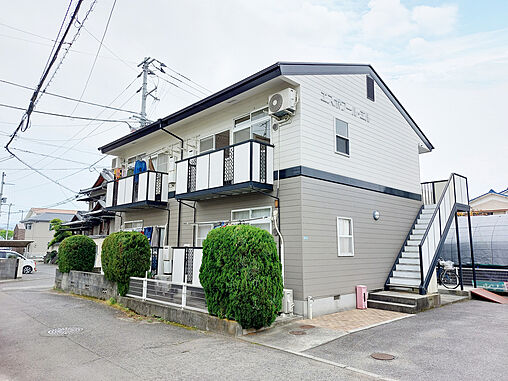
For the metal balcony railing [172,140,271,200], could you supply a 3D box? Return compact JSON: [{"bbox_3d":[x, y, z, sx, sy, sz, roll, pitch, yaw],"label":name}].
[{"bbox_3d":[-0.982,-0.446,10.323,0.880,1.230,3.520,8,-11,-43],"label":"metal balcony railing"}]

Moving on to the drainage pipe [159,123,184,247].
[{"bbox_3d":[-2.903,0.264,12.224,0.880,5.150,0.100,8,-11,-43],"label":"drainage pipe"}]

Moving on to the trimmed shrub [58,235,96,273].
[{"bbox_3d":[-7.010,2.609,13.967,1.360,1.570,1.360,8,-11,-43],"label":"trimmed shrub"}]

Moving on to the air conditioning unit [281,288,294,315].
[{"bbox_3d":[0.590,2.681,8.561,0.280,0.550,0.730,8,-11,-43],"label":"air conditioning unit"}]

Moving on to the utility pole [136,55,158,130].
[{"bbox_3d":[-6.393,-1.664,20.126,1.150,12.600,1.300,8,-11,-43],"label":"utility pole"}]

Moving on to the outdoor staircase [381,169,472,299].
[{"bbox_3d":[6.125,1.328,12.214,5.100,4.030,1.280,8,-11,-43],"label":"outdoor staircase"}]

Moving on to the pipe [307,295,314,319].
[{"bbox_3d":[1.327,2.754,8.274,0.120,0.530,0.110,8,-11,-43],"label":"pipe"}]

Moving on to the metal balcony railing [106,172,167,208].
[{"bbox_3d":[-4.834,0.098,14.281,0.860,1.210,3.680,8,-11,-43],"label":"metal balcony railing"}]

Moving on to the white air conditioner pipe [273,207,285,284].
[{"bbox_3d":[0.641,1.444,8.911,0.100,1.900,0.430,8,-11,-43],"label":"white air conditioner pipe"}]

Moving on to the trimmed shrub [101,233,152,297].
[{"bbox_3d":[-3.915,2.224,10.791,1.440,1.850,1.440,8,-11,-43],"label":"trimmed shrub"}]

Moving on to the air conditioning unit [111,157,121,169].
[{"bbox_3d":[-6.381,-1.206,16.310,0.280,0.540,0.700,8,-11,-43],"label":"air conditioning unit"}]

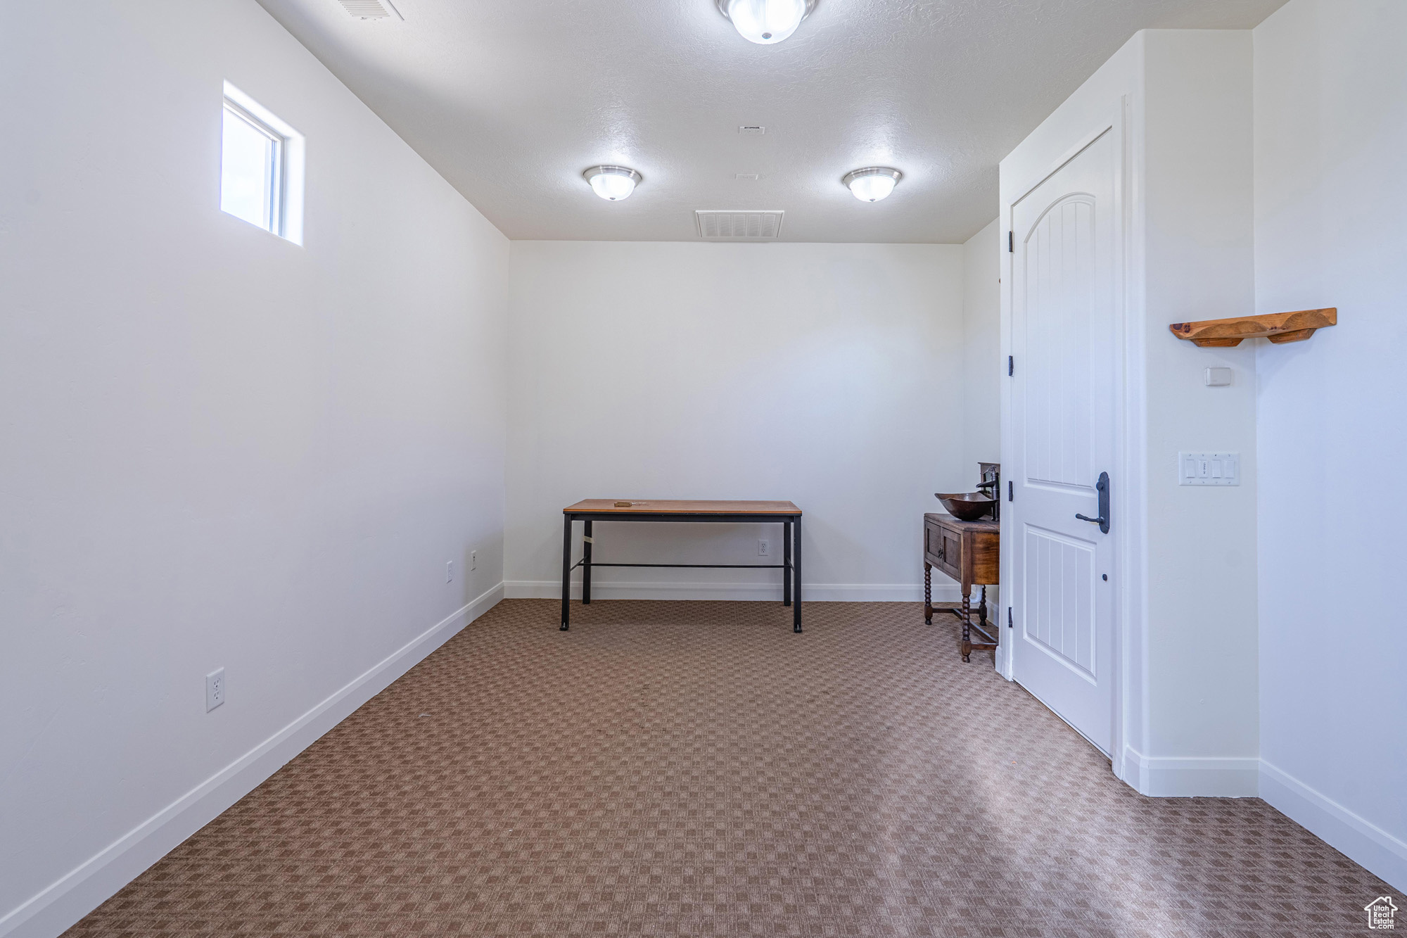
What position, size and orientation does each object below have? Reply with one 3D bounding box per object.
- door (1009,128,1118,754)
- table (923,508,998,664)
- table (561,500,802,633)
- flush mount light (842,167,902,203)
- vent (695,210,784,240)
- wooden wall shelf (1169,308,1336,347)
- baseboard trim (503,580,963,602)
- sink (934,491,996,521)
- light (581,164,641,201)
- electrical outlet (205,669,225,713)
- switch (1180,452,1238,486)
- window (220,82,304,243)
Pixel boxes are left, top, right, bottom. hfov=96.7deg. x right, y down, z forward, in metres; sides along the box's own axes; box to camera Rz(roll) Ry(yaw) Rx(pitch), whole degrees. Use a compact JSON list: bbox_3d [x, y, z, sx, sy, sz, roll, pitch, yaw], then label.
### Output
[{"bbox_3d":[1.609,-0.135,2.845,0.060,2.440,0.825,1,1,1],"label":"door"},{"bbox_3d":[1.674,0.684,3.821,0.475,0.745,0.759,1,1,1],"label":"table"},{"bbox_3d":[-0.126,0.629,4.299,1.525,0.768,0.667,1,1,1],"label":"table"},{"bbox_3d":[0.967,-1.587,3.571,0.338,0.129,0.338,1,1,1],"label":"flush mount light"},{"bbox_3d":[0.247,-1.691,4.364,0.578,0.020,0.579,1,1,1],"label":"vent"},{"bbox_3d":[1.857,-0.461,2.120,0.204,0.078,0.413,-1,2,-44],"label":"wooden wall shelf"},{"bbox_3d":[0.222,0.923,4.739,3.458,0.140,0.016,1,1,1],"label":"baseboard trim"},{"bbox_3d":[1.598,0.242,3.811,0.390,0.145,0.390,1,1,1],"label":"sink"},{"bbox_3d":[-0.520,-1.599,3.583,0.338,0.132,0.338,1,1,1],"label":"light"},{"bbox_3d":[-1.558,0.708,2.003,0.008,0.117,0.072,1,1,1],"label":"electrical outlet"},{"bbox_3d":[1.774,0.001,2.188,0.210,0.118,0.010,1,1,1],"label":"switch"},{"bbox_3d":[-1.586,-1.054,2.209,0.100,0.420,0.410,1,1,1],"label":"window"}]

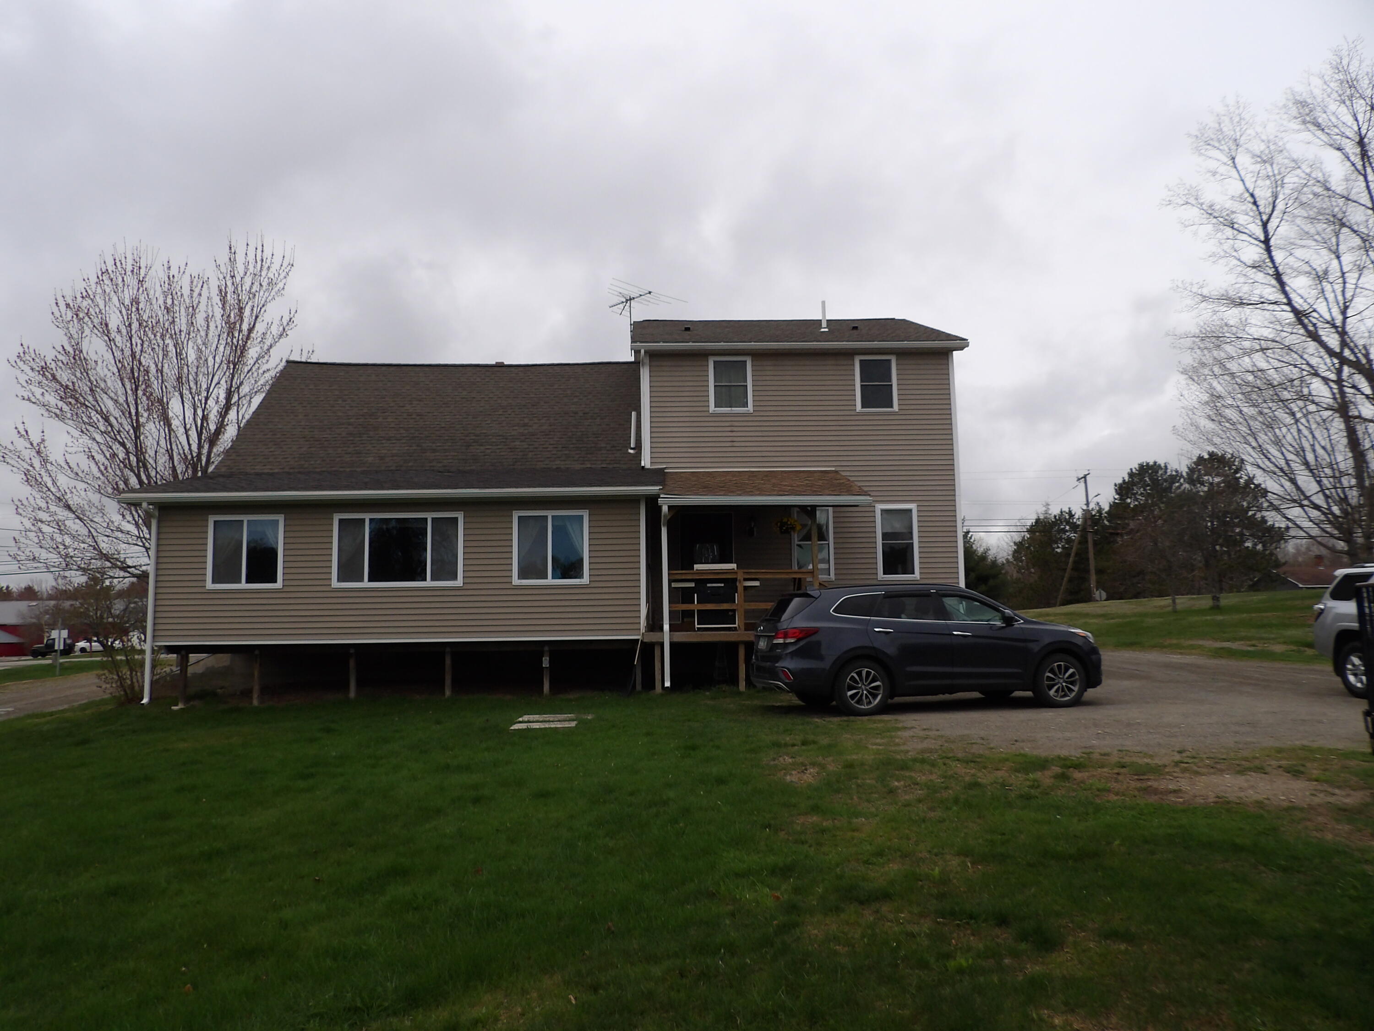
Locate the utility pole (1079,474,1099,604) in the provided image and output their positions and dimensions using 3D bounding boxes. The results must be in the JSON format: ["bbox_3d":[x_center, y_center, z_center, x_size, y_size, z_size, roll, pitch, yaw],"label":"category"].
[{"bbox_3d":[28.337,2.242,66.647,0.800,10.767,2.200,1,-6,-18],"label":"utility pole"}]

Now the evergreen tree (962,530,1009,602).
[{"bbox_3d":[18.503,3.898,62.613,5.200,6.766,5.200,-1,-6,-2],"label":"evergreen tree"}]

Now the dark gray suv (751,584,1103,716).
[{"bbox_3d":[3.399,1.841,13.511,4.900,1.690,1.890,0,-6,-10],"label":"dark gray suv"}]

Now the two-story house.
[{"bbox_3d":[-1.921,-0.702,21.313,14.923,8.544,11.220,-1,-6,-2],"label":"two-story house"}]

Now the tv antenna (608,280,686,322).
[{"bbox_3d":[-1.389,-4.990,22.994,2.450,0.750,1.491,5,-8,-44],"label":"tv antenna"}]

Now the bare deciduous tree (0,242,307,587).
[{"bbox_3d":[-16.974,-2.255,30.803,10.600,14.274,10.300,-1,-6,-2],"label":"bare deciduous tree"}]

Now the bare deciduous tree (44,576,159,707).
[{"bbox_3d":[-9.970,2.093,16.232,2.150,2.078,2.100,-1,-6,-2],"label":"bare deciduous tree"}]

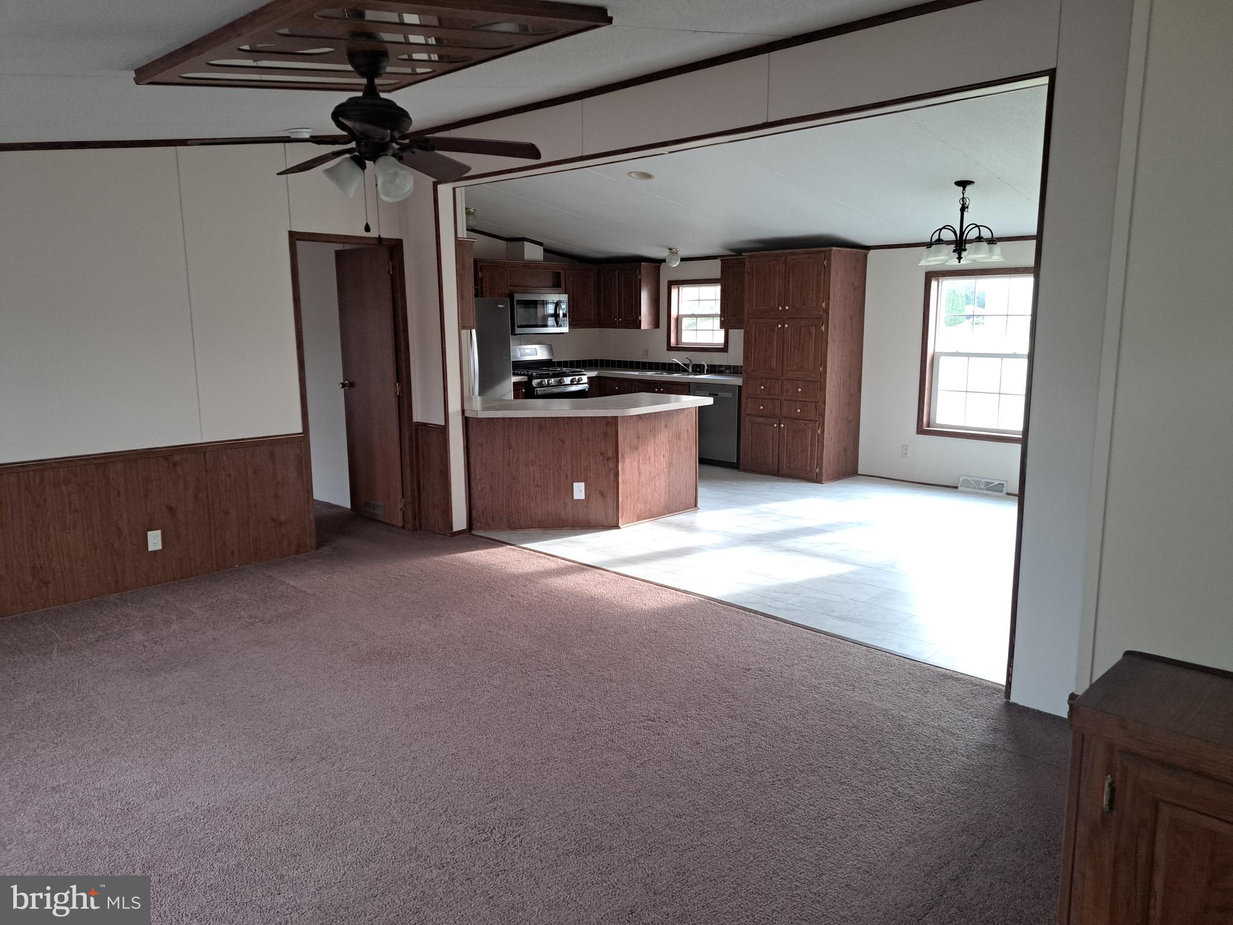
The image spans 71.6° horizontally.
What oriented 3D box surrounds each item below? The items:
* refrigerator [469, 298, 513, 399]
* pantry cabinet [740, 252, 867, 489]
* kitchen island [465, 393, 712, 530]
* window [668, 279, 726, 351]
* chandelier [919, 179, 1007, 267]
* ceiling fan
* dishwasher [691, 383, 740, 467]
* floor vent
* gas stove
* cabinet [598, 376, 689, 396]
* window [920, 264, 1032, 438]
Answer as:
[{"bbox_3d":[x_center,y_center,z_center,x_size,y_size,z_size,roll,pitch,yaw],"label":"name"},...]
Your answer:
[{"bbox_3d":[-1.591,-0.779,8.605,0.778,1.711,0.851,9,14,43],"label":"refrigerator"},{"bbox_3d":[1.755,-0.922,8.136,0.939,2.086,0.644,9,14,44],"label":"pantry cabinet"},{"bbox_3d":[-0.220,-0.005,6.403,1.931,0.911,1.159,-1,10,0],"label":"kitchen island"},{"bbox_3d":[0.927,-1.619,9.464,0.859,0.789,0.121,9,14,43],"label":"window"},{"bbox_3d":[2.283,-1.582,5.642,0.559,0.532,0.559,9,14,44],"label":"chandelier"},{"bbox_3d":[-0.876,-1.190,3.046,1.200,0.511,1.200,9,14,43],"label":"ceiling fan"},{"bbox_3d":[1.178,-0.404,8.835,0.608,0.849,0.608,9,14,43],"label":"dishwasher"},{"bbox_3d":[3.149,0.197,7.372,0.402,0.120,0.051,9,14,44],"label":"floor vent"},{"bbox_3d":[-0.799,-0.685,9.492,0.680,1.205,0.777,9,14,44],"label":"gas stove"},{"bbox_3d":[0.486,-0.516,9.481,1.360,0.850,0.641,9,14,44],"label":"cabinet"},{"bbox_3d":[3.125,-0.908,7.272,1.071,1.431,0.099,9,14,44],"label":"window"}]

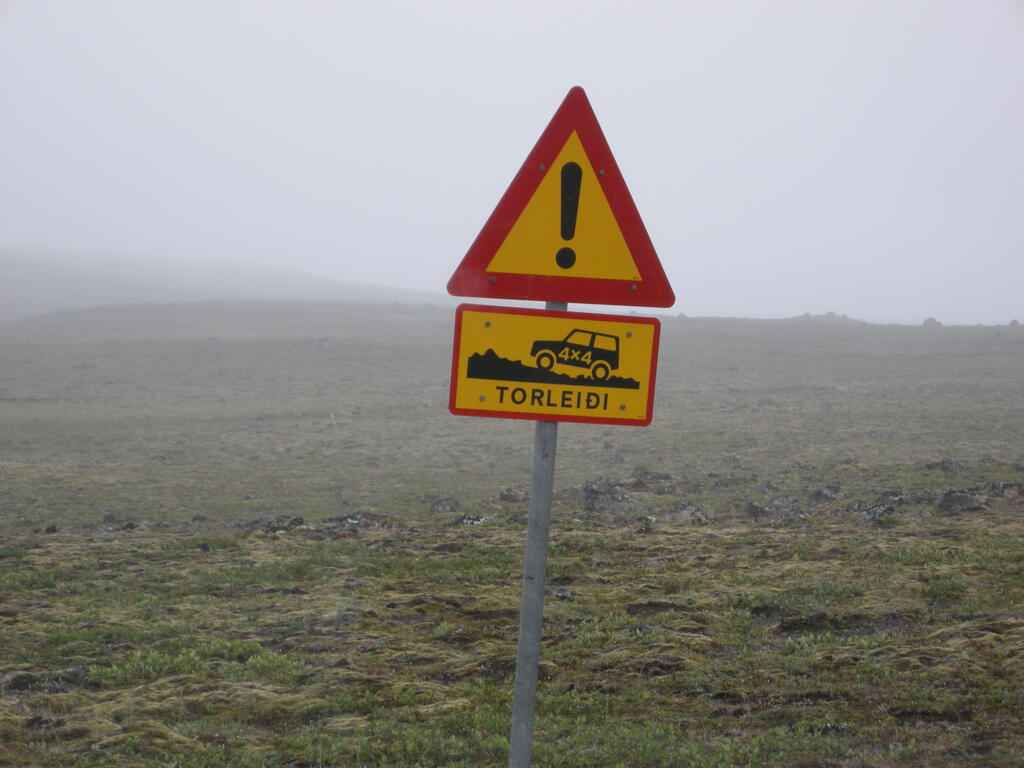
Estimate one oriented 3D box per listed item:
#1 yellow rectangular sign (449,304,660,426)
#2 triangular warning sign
[{"bbox_3d":[0.121,-0.050,10.117,0.609,0.305,0.020,4,3,-21],"label":"yellow rectangular sign"},{"bbox_3d":[0.162,-0.527,10.095,0.684,0.598,0.020,3,3,-21],"label":"triangular warning sign"}]

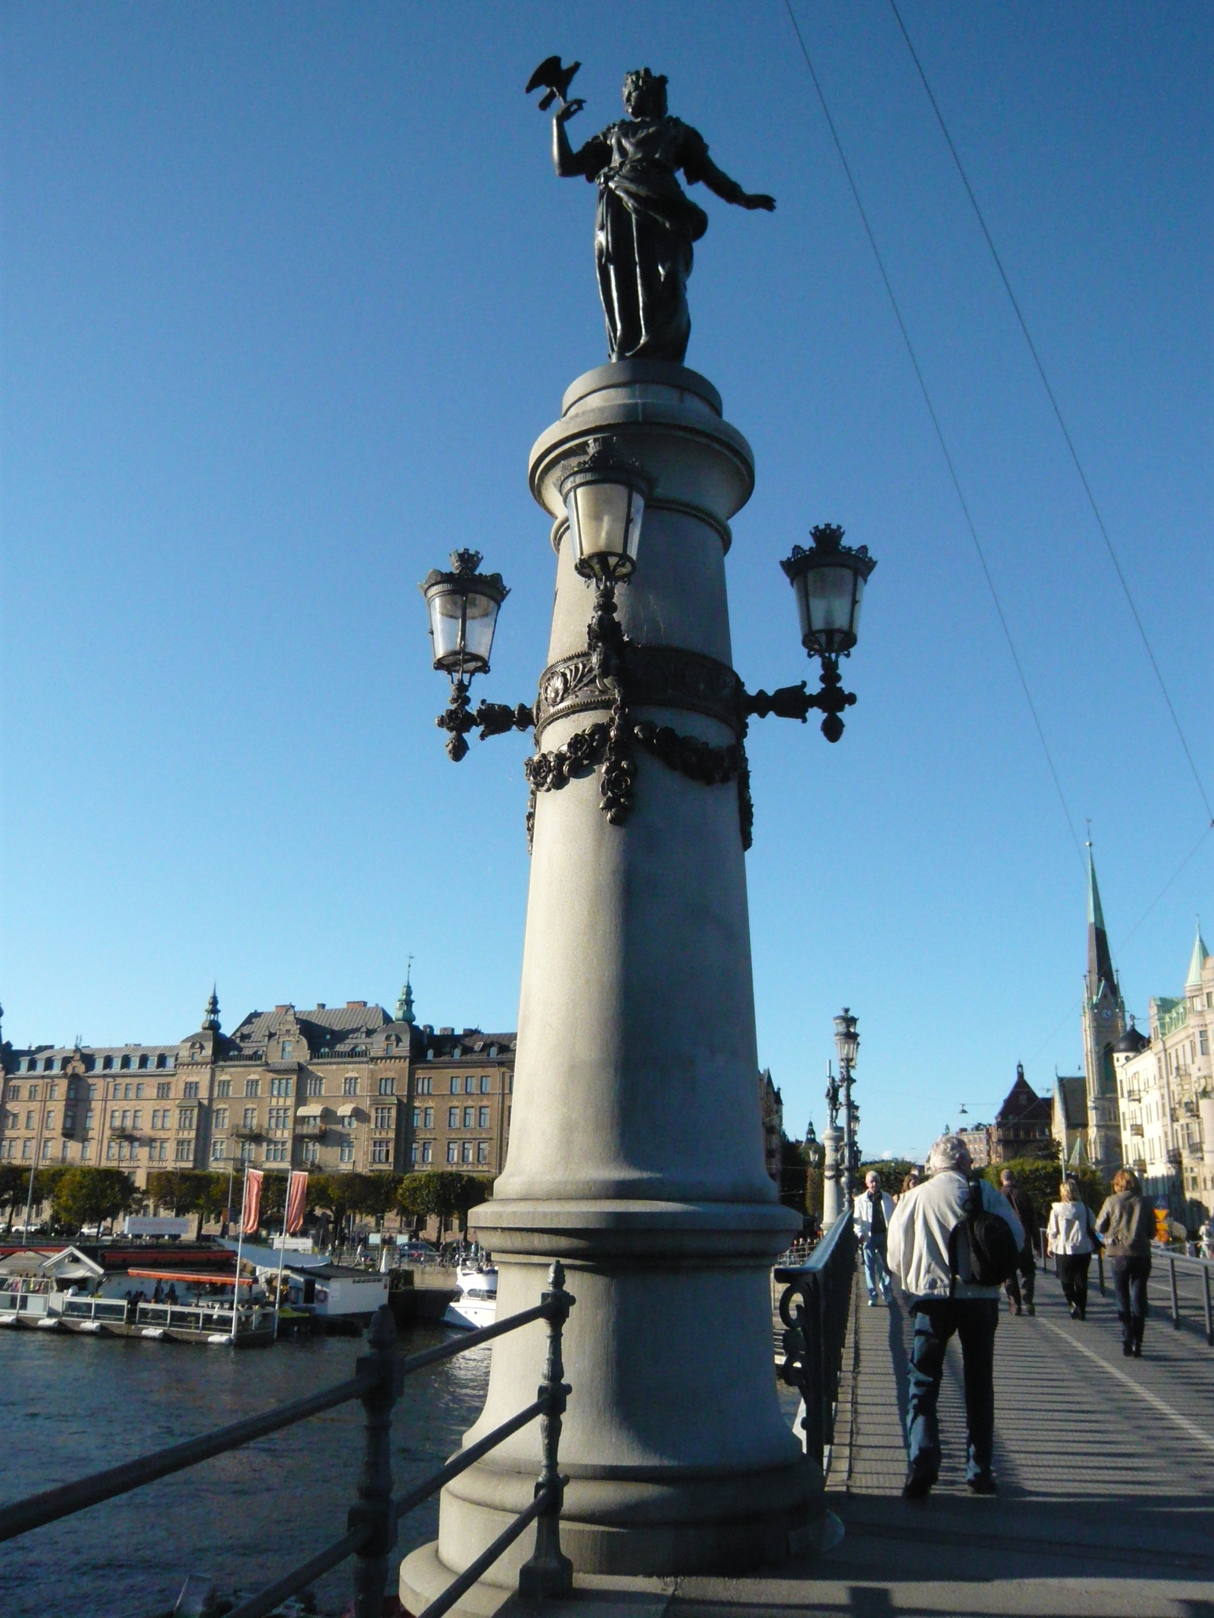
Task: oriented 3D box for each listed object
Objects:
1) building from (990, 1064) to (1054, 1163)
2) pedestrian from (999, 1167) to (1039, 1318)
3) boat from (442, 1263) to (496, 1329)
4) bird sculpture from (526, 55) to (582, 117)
[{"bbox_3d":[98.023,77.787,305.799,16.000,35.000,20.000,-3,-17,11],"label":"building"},{"bbox_3d":[5.167,5.415,16.389,0.520,1.760,0.420,-3,-17,11],"label":"pedestrian"},{"bbox_3d":[-3.369,25.767,68.510,10.000,3.429,3.400,-6,-19,23],"label":"boat"},{"bbox_3d":[-0.337,-4.543,8.171,0.330,0.310,0.290,-2,-17,10],"label":"bird sculpture"}]

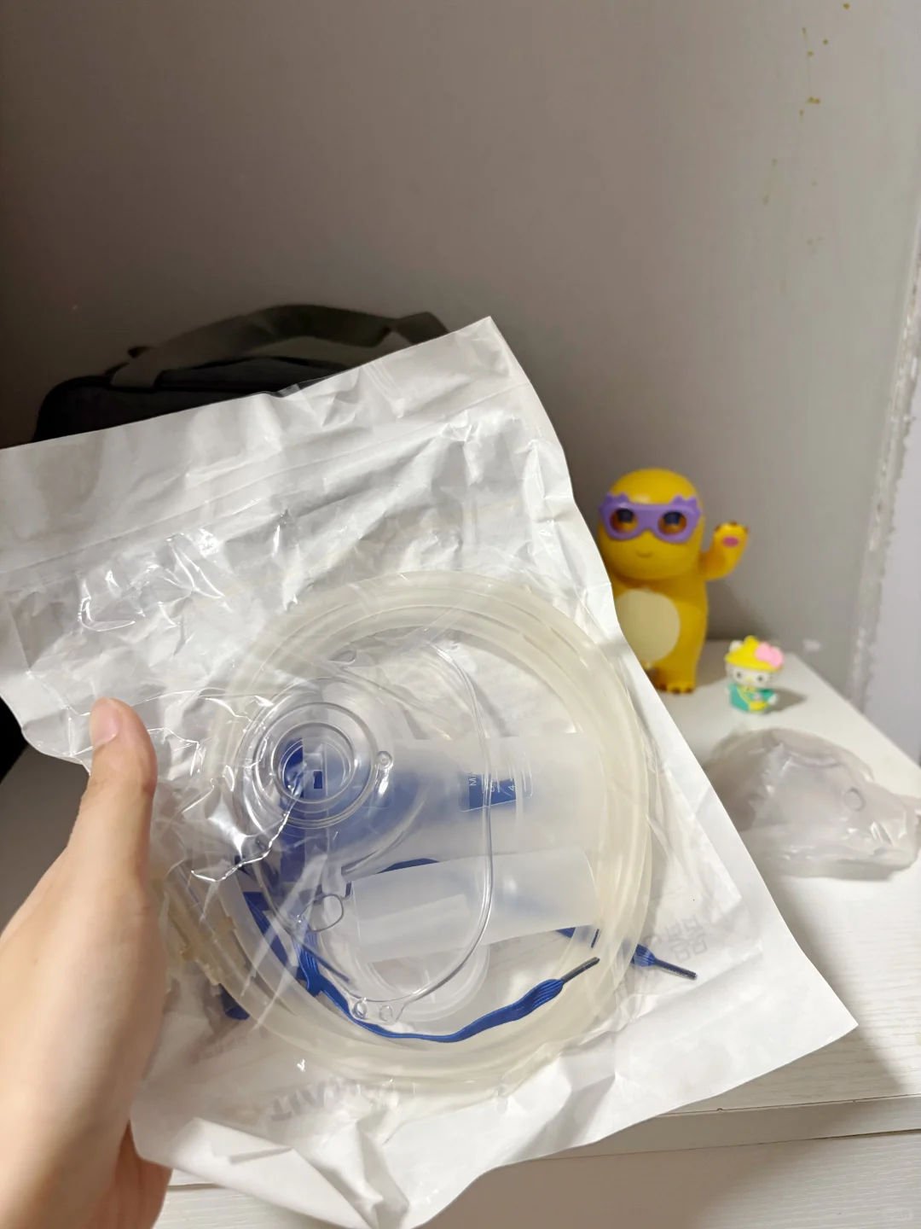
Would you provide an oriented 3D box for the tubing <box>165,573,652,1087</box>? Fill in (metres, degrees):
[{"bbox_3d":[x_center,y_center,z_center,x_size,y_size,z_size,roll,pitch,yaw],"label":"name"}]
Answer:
[{"bbox_3d":[-0.014,0.061,0.268,0.138,0.146,0.050,-10,4,-11],"label":"tubing"}]

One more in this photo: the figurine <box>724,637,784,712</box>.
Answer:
[{"bbox_3d":[0.191,0.037,0.593,0.037,0.042,0.030,10,23,25],"label":"figurine"}]

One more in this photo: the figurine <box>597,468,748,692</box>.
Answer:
[{"bbox_3d":[0.143,-0.030,0.625,0.100,0.144,0.080,7,21,18],"label":"figurine"}]

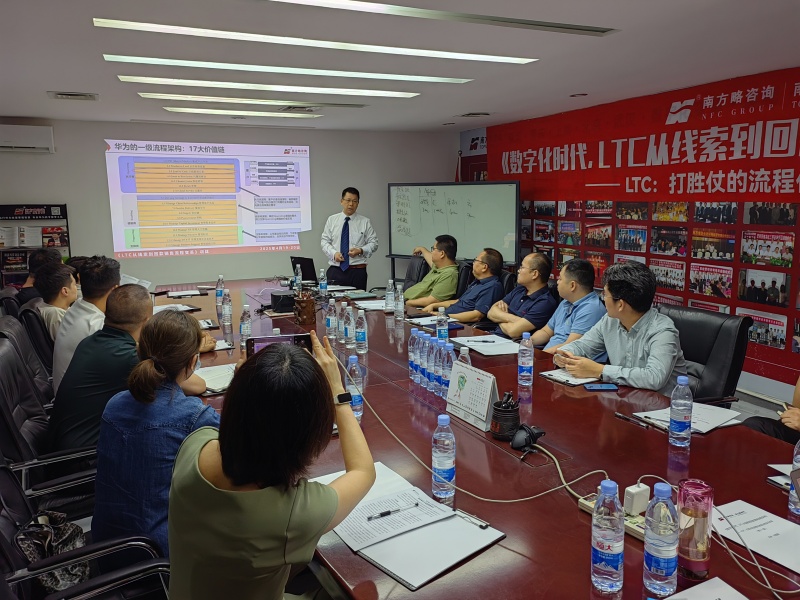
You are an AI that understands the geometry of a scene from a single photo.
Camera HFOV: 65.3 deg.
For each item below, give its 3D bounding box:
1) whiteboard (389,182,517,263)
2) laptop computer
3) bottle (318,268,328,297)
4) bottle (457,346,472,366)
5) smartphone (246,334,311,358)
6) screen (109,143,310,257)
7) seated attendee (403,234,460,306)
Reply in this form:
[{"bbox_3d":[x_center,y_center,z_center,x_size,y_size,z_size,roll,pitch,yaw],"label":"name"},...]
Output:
[{"bbox_3d":[0.603,-0.936,7.500,1.780,0.930,0.040,6,11,33],"label":"whiteboard"},{"bbox_3d":[-0.850,-0.300,6.139,0.330,0.240,0.280,8,13,42],"label":"laptop computer"},{"bbox_3d":[-0.658,-0.148,5.342,0.066,0.226,0.066,-4,10,-23],"label":"bottle"},{"bbox_3d":[0.255,0.301,2.489,0.064,0.226,0.064,-5,10,-23],"label":"bottle"},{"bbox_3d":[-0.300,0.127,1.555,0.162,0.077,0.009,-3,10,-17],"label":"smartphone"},{"bbox_3d":[-2.304,-1.262,7.828,2.430,1.380,0.030,-4,10,-23],"label":"screen"},{"bbox_3d":[0.201,0.104,5.091,0.820,1.265,0.780,-3,10,-12],"label":"seated attendee"}]

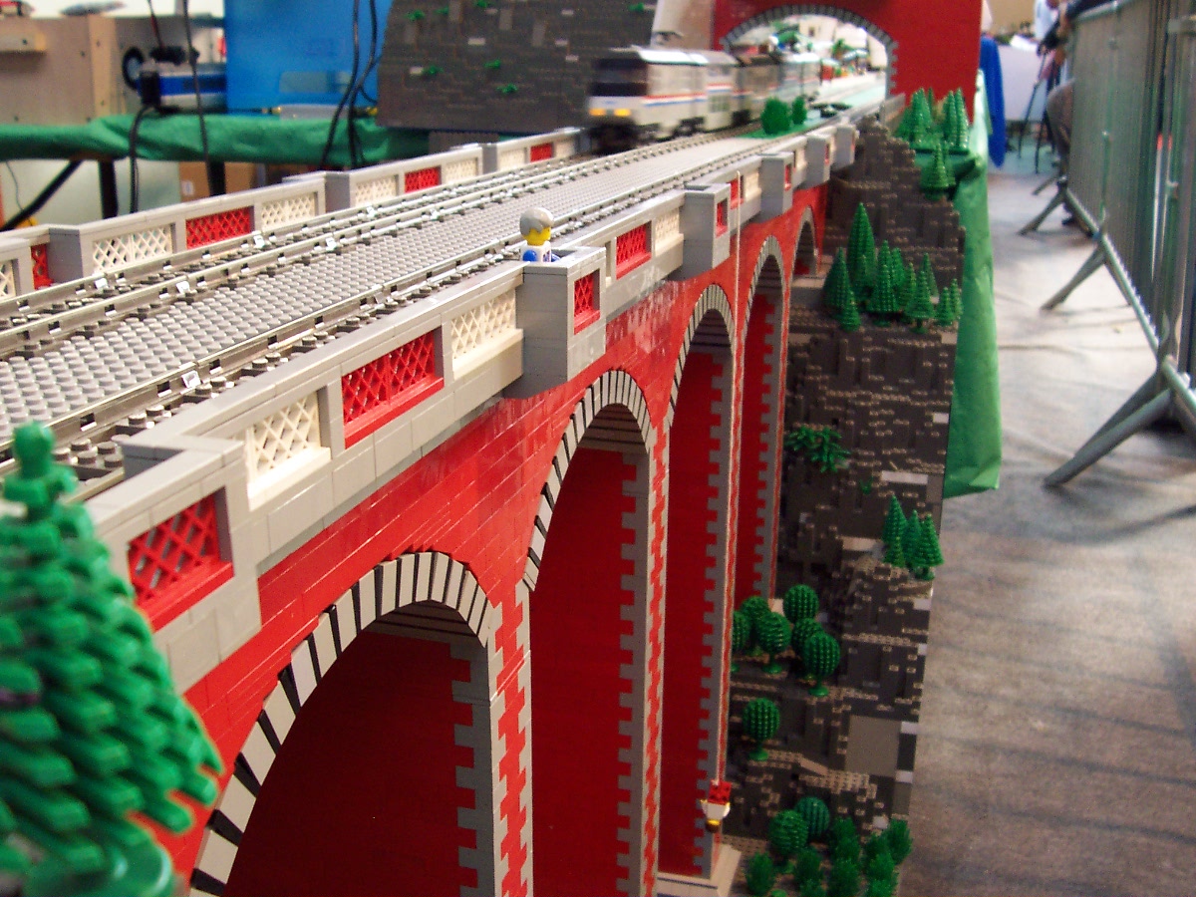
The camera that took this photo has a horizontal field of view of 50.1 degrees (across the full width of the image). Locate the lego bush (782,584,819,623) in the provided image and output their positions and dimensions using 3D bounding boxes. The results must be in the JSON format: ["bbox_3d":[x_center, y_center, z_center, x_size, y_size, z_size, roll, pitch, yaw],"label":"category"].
[{"bbox_3d":[0.189,0.155,1.193,0.034,0.057,0.034,0,17,0],"label":"lego bush"}]

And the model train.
[{"bbox_3d":[0.208,-0.515,1.801,0.052,0.093,1.408,5,18,15],"label":"model train"}]

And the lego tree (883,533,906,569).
[{"bbox_3d":[0.279,0.099,1.200,0.026,0.040,0.026,5,18,15],"label":"lego tree"}]

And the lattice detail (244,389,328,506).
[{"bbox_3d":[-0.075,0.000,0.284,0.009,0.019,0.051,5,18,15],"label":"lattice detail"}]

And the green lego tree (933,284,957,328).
[{"bbox_3d":[0.350,-0.144,1.290,0.024,0.041,0.024,5,18,15],"label":"green lego tree"}]

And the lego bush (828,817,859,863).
[{"bbox_3d":[0.205,0.327,1.065,0.026,0.040,0.026,5,18,15],"label":"lego bush"}]

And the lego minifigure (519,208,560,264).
[{"bbox_3d":[-0.021,-0.064,0.453,0.014,0.042,0.024,5,18,15],"label":"lego minifigure"}]

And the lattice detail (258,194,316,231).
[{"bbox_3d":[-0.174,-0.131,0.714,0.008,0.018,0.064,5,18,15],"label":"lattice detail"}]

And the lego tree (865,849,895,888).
[{"bbox_3d":[0.250,0.372,1.130,0.025,0.040,0.025,5,18,15],"label":"lego tree"}]

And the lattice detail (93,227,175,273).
[{"bbox_3d":[-0.209,-0.087,0.571,0.009,0.019,0.064,5,18,15],"label":"lattice detail"}]

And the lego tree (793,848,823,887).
[{"bbox_3d":[0.180,0.359,1.090,0.025,0.038,0.025,0,17,0],"label":"lego tree"}]

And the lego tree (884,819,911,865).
[{"bbox_3d":[0.267,0.351,1.140,0.025,0.041,0.025,5,18,15],"label":"lego tree"}]

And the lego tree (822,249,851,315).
[{"bbox_3d":[0.253,-0.175,1.350,0.033,0.065,0.033,5,18,15],"label":"lego tree"}]

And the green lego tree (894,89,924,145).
[{"bbox_3d":[0.362,-0.386,1.490,0.034,0.064,0.034,5,18,15],"label":"green lego tree"}]

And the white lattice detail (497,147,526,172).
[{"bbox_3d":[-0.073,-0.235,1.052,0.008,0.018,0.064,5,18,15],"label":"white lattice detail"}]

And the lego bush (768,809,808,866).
[{"bbox_3d":[0.157,0.324,1.060,0.033,0.052,0.033,5,18,15],"label":"lego bush"}]

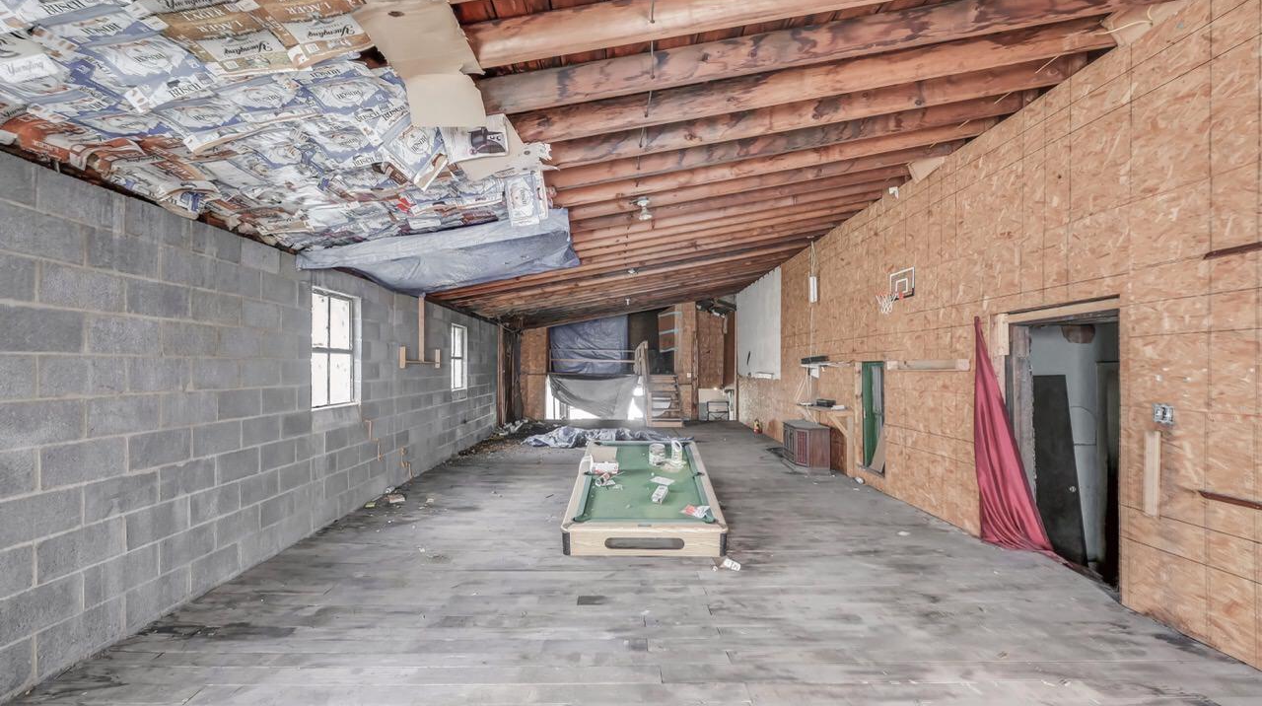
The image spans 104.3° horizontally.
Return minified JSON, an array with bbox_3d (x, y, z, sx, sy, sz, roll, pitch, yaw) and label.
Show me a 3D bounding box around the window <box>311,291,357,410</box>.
[{"bbox_3d":[-2.770,-0.020,4.560,0.100,1.040,0.800,0,-1,-1],"label":"window"}]

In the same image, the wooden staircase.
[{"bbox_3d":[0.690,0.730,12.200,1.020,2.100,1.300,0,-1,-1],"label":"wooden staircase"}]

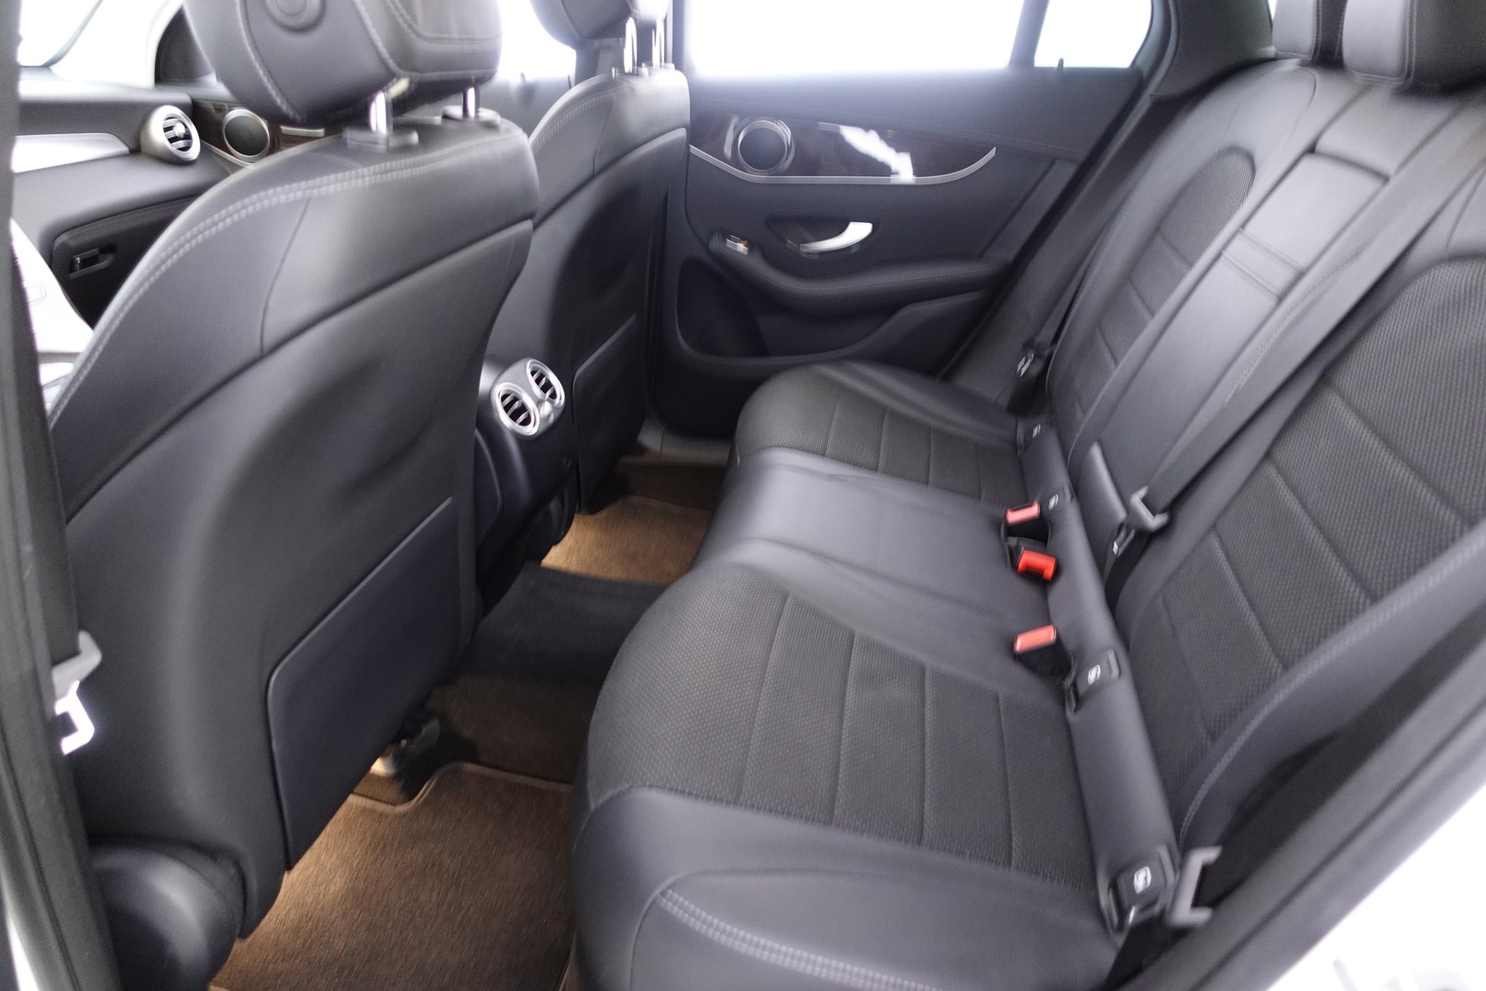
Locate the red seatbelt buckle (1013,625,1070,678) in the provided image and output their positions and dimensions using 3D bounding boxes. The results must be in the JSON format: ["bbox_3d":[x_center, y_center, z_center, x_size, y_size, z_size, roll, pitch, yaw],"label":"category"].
[{"bbox_3d":[0.340,0.179,1.116,0.045,0.048,0.026,-26,18,23],"label":"red seatbelt buckle"}]

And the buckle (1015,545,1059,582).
[{"bbox_3d":[0.387,0.093,1.299,0.044,0.027,0.040,15,-2,20],"label":"buckle"}]

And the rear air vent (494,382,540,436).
[{"bbox_3d":[-0.280,-0.102,1.217,0.030,0.072,0.072,-26,18,21],"label":"rear air vent"}]

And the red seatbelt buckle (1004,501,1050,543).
[{"bbox_3d":[0.394,0.041,1.365,0.044,0.048,0.026,-18,39,24],"label":"red seatbelt buckle"}]

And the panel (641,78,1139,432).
[{"bbox_3d":[0.229,-0.410,1.800,0.840,0.670,0.130,4,26,9],"label":"panel"}]

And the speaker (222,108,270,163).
[{"bbox_3d":[-0.965,-0.697,1.923,0.100,0.100,0.025,4,26,9],"label":"speaker"}]

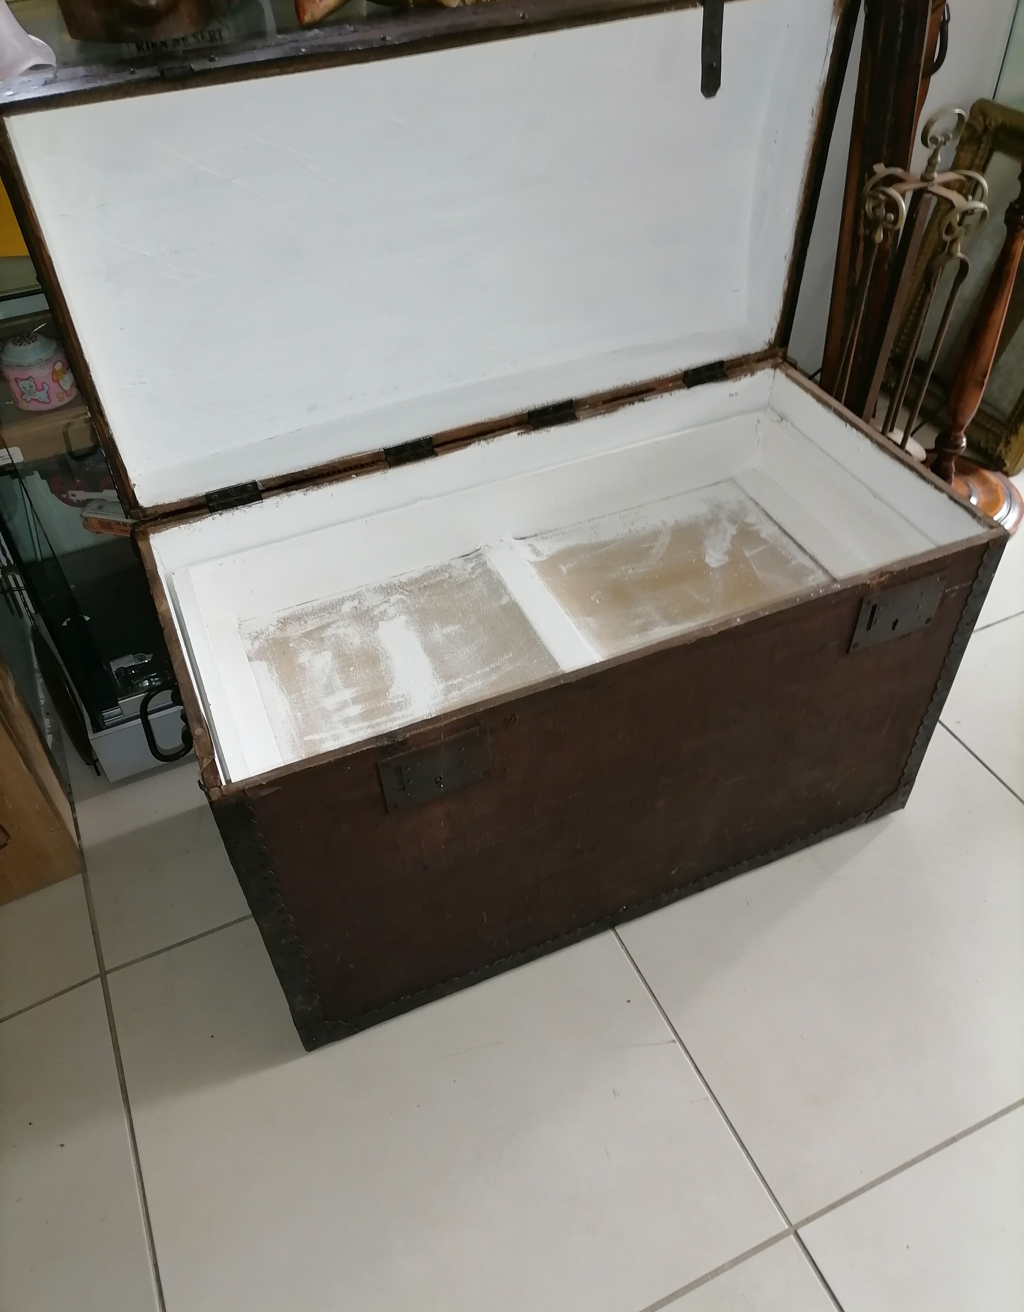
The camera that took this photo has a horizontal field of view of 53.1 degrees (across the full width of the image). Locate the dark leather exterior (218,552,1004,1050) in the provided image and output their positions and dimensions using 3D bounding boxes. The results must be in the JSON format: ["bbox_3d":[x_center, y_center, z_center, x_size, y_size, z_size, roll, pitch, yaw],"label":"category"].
[{"bbox_3d":[0.065,0.040,1.277,0.850,0.478,0.400,-18,46,-15],"label":"dark leather exterior"}]

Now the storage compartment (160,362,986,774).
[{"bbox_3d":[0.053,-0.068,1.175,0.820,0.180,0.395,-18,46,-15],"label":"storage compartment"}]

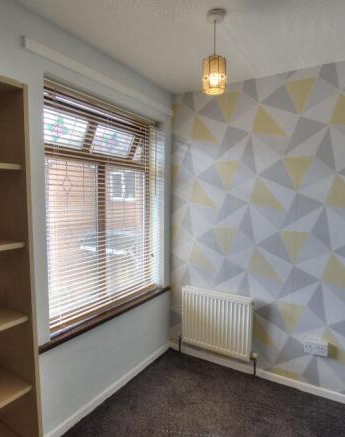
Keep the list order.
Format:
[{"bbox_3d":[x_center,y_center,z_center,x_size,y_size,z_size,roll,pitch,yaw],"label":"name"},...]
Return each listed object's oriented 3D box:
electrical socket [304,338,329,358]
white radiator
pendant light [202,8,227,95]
[{"bbox_3d":[1.042,0.935,1.985,0.148,0.087,0.040,3,4,29],"label":"electrical socket"},{"bbox_3d":[0.365,0.860,2.296,0.592,0.483,0.080,3,4,29],"label":"white radiator"},{"bbox_3d":[0.220,-0.842,1.387,0.119,0.387,0.119,1,4,0],"label":"pendant light"}]

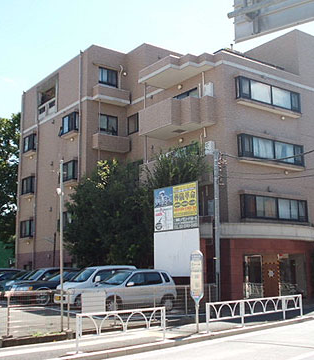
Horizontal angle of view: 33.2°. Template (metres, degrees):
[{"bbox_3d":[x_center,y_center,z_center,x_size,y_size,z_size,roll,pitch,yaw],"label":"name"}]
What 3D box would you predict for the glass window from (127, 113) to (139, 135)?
[{"bbox_3d":[-1.338,-3.191,30.594,0.100,1.080,1.100,7,-12,-36],"label":"glass window"}]

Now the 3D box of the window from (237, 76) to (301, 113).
[{"bbox_3d":[5.694,-4.195,26.570,4.550,1.100,0.270,7,-12,-36],"label":"window"}]

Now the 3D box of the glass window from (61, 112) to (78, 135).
[{"bbox_3d":[-5.000,-3.218,30.576,0.270,1.120,1.480,7,-12,-36],"label":"glass window"}]

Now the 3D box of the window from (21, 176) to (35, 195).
[{"bbox_3d":[-8.448,0.385,34.687,0.270,1.060,1.500,7,-12,-36],"label":"window"}]

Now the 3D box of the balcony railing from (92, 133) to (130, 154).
[{"bbox_3d":[-2.531,-2.019,29.724,2.080,0.840,0.600,7,-12,-36],"label":"balcony railing"}]

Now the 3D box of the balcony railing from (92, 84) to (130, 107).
[{"bbox_3d":[-2.567,-4.786,30.213,2.080,0.780,0.600,7,-12,-36],"label":"balcony railing"}]

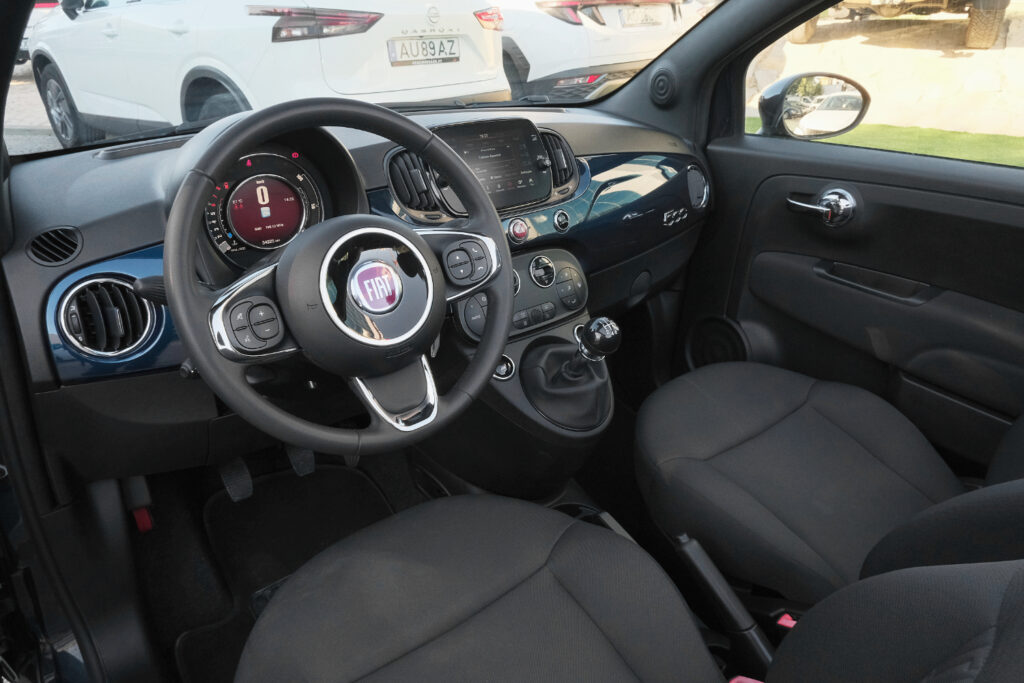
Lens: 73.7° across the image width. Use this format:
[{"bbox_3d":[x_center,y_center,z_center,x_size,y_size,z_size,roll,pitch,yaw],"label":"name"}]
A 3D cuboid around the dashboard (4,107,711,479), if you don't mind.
[{"bbox_3d":[-0.118,-0.210,1.226,1.265,0.415,0.460,-18,31,-31],"label":"dashboard"}]

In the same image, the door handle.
[{"bbox_3d":[0.581,-0.255,1.295,0.047,0.066,0.122,-18,31,-31],"label":"door handle"}]

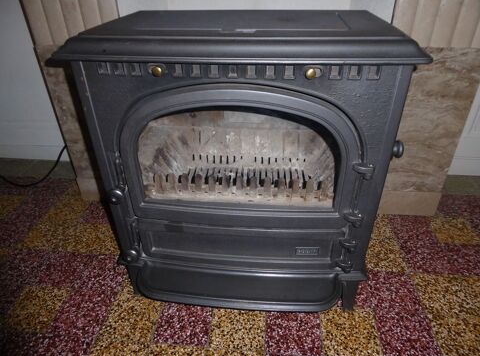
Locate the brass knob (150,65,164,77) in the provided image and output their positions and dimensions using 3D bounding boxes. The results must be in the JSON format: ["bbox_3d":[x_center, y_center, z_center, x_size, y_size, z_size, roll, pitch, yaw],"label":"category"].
[{"bbox_3d":[-0.165,-0.214,0.693,0.022,0.022,0.019,2,32,6],"label":"brass knob"}]

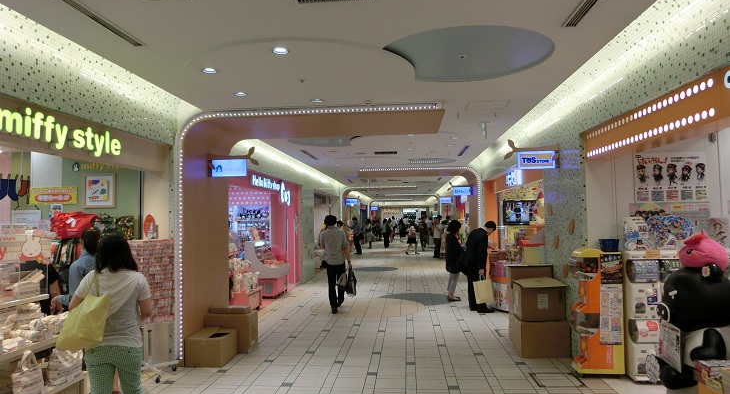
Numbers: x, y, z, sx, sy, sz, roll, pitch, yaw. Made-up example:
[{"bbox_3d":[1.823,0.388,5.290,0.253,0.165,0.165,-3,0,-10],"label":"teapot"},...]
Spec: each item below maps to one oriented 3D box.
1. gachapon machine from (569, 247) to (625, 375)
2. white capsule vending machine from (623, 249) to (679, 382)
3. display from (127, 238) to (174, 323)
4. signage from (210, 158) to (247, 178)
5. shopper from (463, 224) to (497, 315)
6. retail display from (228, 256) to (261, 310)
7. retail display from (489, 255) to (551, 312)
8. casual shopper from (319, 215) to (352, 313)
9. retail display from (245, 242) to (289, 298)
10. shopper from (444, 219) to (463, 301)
[{"bbox_3d":[2.411,1.188,5.307,0.460,1.290,0.320,-1,-2,5],"label":"gachapon machine"},{"bbox_3d":[2.942,1.167,5.114,0.560,1.270,0.370,-1,-2,5],"label":"white capsule vending machine"},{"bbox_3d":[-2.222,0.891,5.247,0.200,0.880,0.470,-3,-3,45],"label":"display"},{"bbox_3d":[-1.718,-0.367,6.472,0.470,0.225,0.080,-1,-2,5],"label":"signage"},{"bbox_3d":[1.984,1.188,8.707,0.540,1.550,0.480,-1,-2,-4],"label":"shopper"},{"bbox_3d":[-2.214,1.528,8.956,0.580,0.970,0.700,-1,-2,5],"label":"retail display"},{"bbox_3d":[2.705,1.520,8.868,0.750,0.900,1.000,0,-3,-13],"label":"retail display"},{"bbox_3d":[-0.531,1.179,9.015,0.550,1.680,0.420,-1,-2,5],"label":"casual shopper"},{"bbox_3d":[-2.088,1.526,10.980,0.770,1.180,0.930,-1,-2,5],"label":"retail display"},{"bbox_3d":[1.752,1.252,9.894,0.400,1.550,0.450,0,-3,-11],"label":"shopper"}]

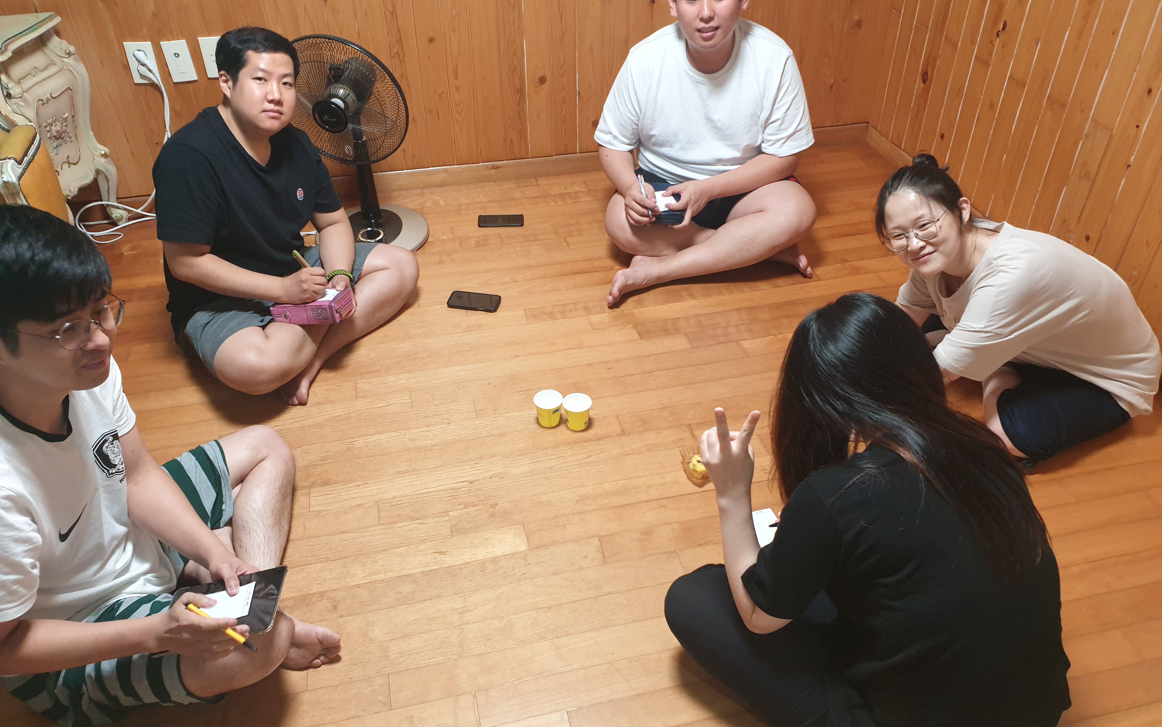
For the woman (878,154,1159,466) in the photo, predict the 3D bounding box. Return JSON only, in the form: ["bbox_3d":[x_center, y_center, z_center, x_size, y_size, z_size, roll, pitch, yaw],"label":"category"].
[{"bbox_3d":[1.022,-0.182,2.050,0.780,0.650,0.600,-12,39,-15],"label":"woman"}]

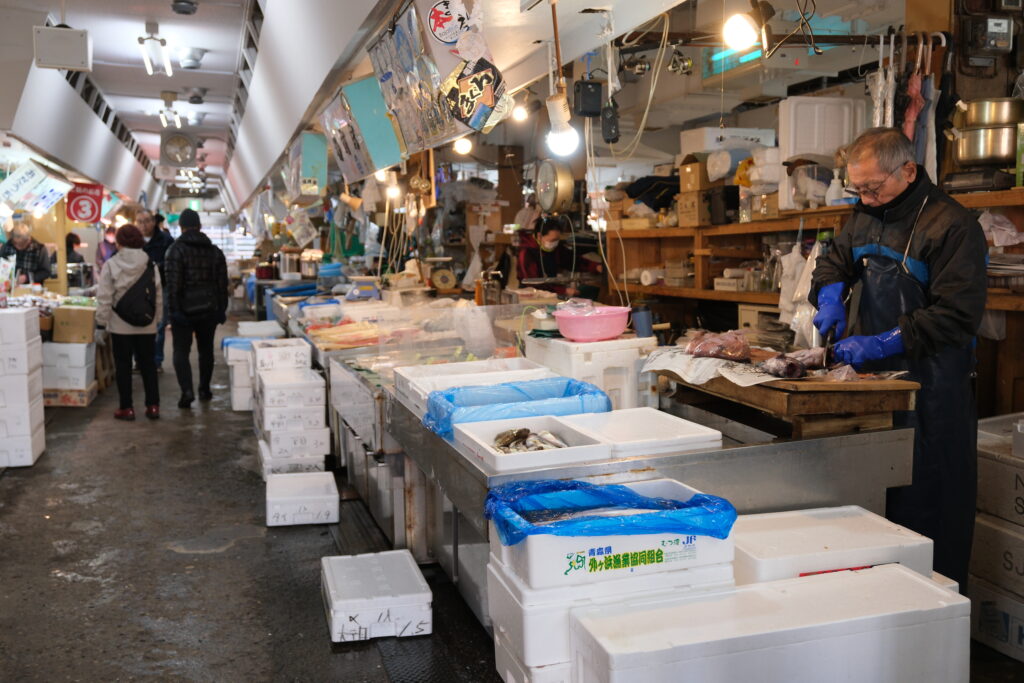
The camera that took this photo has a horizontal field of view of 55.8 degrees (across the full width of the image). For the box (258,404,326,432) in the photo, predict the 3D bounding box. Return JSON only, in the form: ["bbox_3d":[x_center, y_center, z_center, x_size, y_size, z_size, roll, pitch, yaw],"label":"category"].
[{"bbox_3d":[-1.421,0.453,6.250,0.370,0.147,0.520,-3,6,-16],"label":"box"}]

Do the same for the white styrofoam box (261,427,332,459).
[{"bbox_3d":[-1.335,0.587,6.000,0.352,0.152,0.520,-2,6,-16],"label":"white styrofoam box"}]

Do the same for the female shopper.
[{"bbox_3d":[-3.150,-0.160,7.950,0.500,1.570,0.360,-3,6,-25],"label":"female shopper"}]

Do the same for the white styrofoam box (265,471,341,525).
[{"bbox_3d":[-1.107,0.829,5.112,0.358,0.146,0.515,-2,6,-13],"label":"white styrofoam box"}]

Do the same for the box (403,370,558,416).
[{"bbox_3d":[-0.100,0.200,3.750,0.540,0.100,0.360,-3,6,-23],"label":"box"}]

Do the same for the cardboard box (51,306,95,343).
[{"bbox_3d":[-3.894,-0.138,8.669,0.330,0.285,0.330,-1,6,-8],"label":"cardboard box"}]

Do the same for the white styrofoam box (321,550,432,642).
[{"bbox_3d":[-0.541,0.990,3.815,0.362,0.160,0.492,-2,7,-15],"label":"white styrofoam box"}]

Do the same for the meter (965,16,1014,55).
[{"bbox_3d":[1.969,-1.259,3.980,0.140,0.145,0.095,-2,6,-17],"label":"meter"}]

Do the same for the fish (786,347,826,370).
[{"bbox_3d":[1.078,0.059,3.540,0.150,0.065,0.100,-2,6,-17],"label":"fish"}]

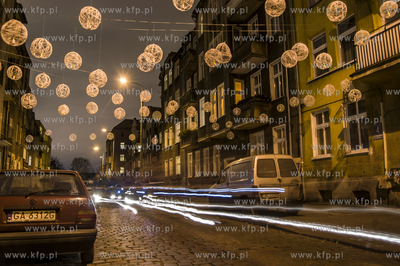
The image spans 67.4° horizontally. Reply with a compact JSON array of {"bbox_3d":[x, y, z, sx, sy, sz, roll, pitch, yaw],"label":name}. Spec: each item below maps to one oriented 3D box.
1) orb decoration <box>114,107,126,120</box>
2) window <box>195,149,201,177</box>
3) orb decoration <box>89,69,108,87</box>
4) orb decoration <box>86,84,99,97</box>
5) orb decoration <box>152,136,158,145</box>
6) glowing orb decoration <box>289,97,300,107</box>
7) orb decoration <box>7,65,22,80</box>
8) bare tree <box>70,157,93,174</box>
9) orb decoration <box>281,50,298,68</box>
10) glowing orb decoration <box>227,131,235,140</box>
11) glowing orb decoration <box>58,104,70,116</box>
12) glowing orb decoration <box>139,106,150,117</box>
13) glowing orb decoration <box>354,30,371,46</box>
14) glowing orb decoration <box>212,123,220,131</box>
[{"bbox_3d":[-2.779,-0.678,10.424,0.400,0.400,0.400,3,-10,-22],"label":"orb decoration"},{"bbox_3d":[-0.149,2.697,25.876,0.150,2.237,1.110,5,-12,-23],"label":"window"},{"bbox_3d":[-2.542,-1.363,7.492,0.460,0.460,0.460,-1,-10,0],"label":"orb decoration"},{"bbox_3d":[-3.527,-1.385,9.834,0.420,0.420,0.420,3,-10,-20],"label":"orb decoration"},{"bbox_3d":[-2.796,0.495,18.787,0.420,0.420,0.420,3,-10,-20],"label":"orb decoration"},{"bbox_3d":[3.945,-1.279,12.466,0.399,0.411,0.399,-1,-9,0],"label":"glowing orb decoration"},{"bbox_3d":[-4.901,-1.581,7.939,0.400,0.400,0.400,3,-10,-20],"label":"orb decoration"},{"bbox_3d":[-37.563,11.987,95.000,7.200,9.507,7.200,3,-10,-20],"label":"bare tree"},{"bbox_3d":[2.183,-1.792,7.297,0.399,0.411,0.399,-1,-9,0],"label":"orb decoration"},{"bbox_3d":[1.586,0.169,15.379,0.390,0.390,0.390,0,-9,0],"label":"glowing orb decoration"},{"bbox_3d":[-5.540,-0.928,12.200,0.460,0.460,0.460,-1,-10,0],"label":"glowing orb decoration"},{"bbox_3d":[-2.342,-0.907,12.648,0.460,0.460,0.460,-1,-10,0],"label":"glowing orb decoration"},{"bbox_3d":[4.469,-2.605,8.227,0.420,0.420,0.420,5,-12,-23],"label":"glowing orb decoration"},{"bbox_3d":[0.882,-0.334,16.422,0.399,0.411,0.399,-1,-9,0],"label":"glowing orb decoration"}]

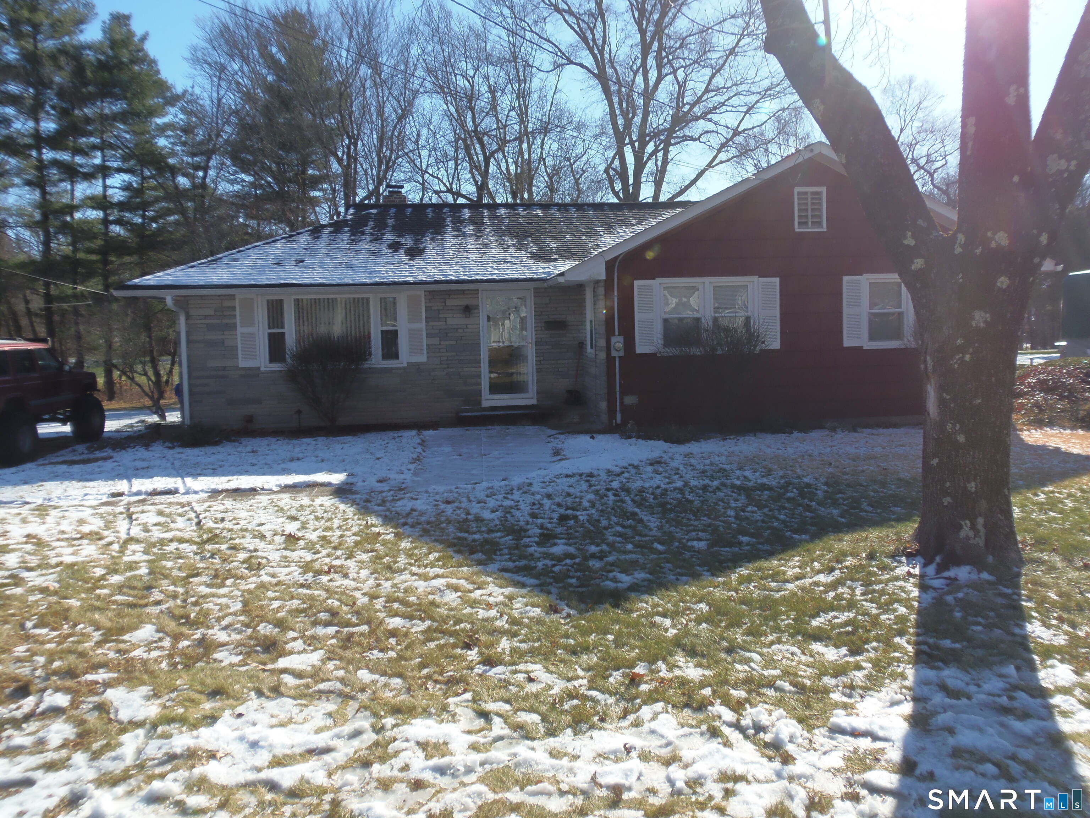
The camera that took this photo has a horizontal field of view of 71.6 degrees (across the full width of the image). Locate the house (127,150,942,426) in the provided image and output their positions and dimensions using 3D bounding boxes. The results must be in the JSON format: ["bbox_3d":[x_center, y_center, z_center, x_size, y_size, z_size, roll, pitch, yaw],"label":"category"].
[{"bbox_3d":[0.359,-2.214,16.296,15.700,4.500,9.800,-2,4,-5],"label":"house"}]

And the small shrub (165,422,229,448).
[{"bbox_3d":[-5.734,0.412,12.521,0.980,0.400,0.800,-2,4,-5],"label":"small shrub"}]

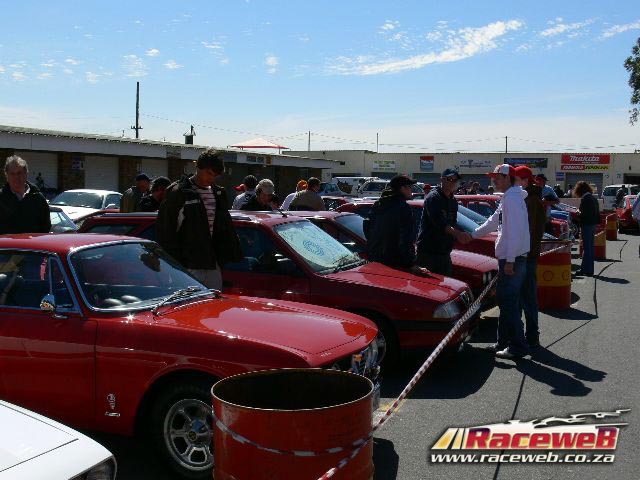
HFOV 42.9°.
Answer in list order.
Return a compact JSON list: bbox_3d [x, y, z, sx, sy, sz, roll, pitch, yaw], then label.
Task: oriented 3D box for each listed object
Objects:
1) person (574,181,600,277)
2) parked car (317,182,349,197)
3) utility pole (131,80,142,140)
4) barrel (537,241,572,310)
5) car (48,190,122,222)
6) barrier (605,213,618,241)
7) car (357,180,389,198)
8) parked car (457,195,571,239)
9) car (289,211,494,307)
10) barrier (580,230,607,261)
[{"bbox_3d":[4.932,-0.217,15.018,0.460,1.720,0.500,1,4,17],"label":"person"},{"bbox_3d":[0.470,-2.307,44.945,1.750,1.650,4.400,1,4,12],"label":"parked car"},{"bbox_3d":[-16.197,-8.503,71.599,1.050,10.900,0.280,-1,4,-13],"label":"utility pole"},{"bbox_3d":[3.124,0.459,11.103,0.585,0.880,0.585,0,4,0],"label":"barrel"},{"bbox_3d":[-5.950,-0.610,21.205,1.720,1.400,4.400,1,4,16],"label":"car"},{"bbox_3d":[8.881,-0.448,25.024,0.585,0.880,0.585,0,4,0],"label":"barrier"},{"bbox_3d":[3.344,-2.404,46.442,1.800,1.800,4.600,1,4,20],"label":"car"},{"bbox_3d":[3.500,-0.341,18.600,4.200,1.380,1.620,2,4,22],"label":"parked car"},{"bbox_3d":[0.187,0.291,10.070,4.150,1.350,1.630,1,4,21],"label":"car"},{"bbox_3d":[6.186,-0.019,18.438,0.585,0.880,0.585,0,4,0],"label":"barrier"}]

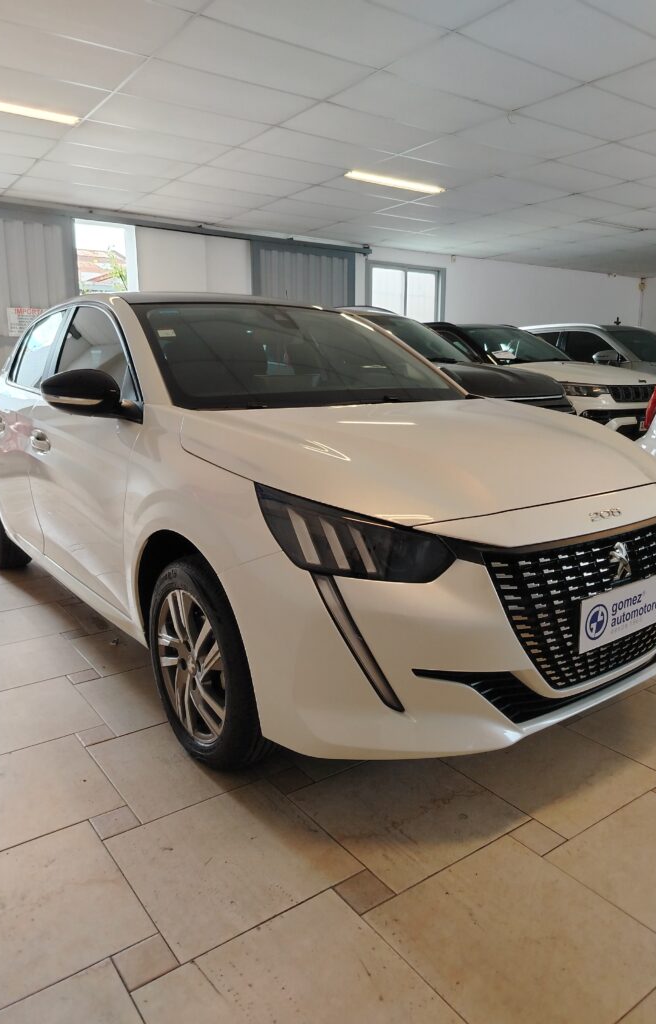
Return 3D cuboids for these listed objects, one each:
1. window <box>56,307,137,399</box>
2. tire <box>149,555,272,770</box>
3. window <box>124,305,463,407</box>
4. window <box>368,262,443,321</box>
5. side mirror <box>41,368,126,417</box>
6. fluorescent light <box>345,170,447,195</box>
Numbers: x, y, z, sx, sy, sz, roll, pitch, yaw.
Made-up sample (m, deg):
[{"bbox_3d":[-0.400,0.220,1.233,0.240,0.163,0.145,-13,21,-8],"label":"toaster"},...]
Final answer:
[{"bbox_3d":[-0.815,-0.598,2.567,0.080,0.400,0.930,15,0,-37],"label":"window"},{"bbox_3d":[-0.306,0.395,1.903,0.200,0.620,0.620,-9,14,-35],"label":"tire"},{"bbox_3d":[-0.124,-0.663,2.730,1.300,0.140,0.770,-9,45,-35],"label":"window"},{"bbox_3d":[1.199,-3.127,10.701,1.589,1.120,0.120,-8,14,-35],"label":"window"},{"bbox_3d":[-0.728,-0.367,2.133,0.220,0.155,0.140,-9,14,-35],"label":"side mirror"},{"bbox_3d":[0.658,-3.180,6.910,1.210,0.070,0.170,-8,14,-35],"label":"fluorescent light"}]

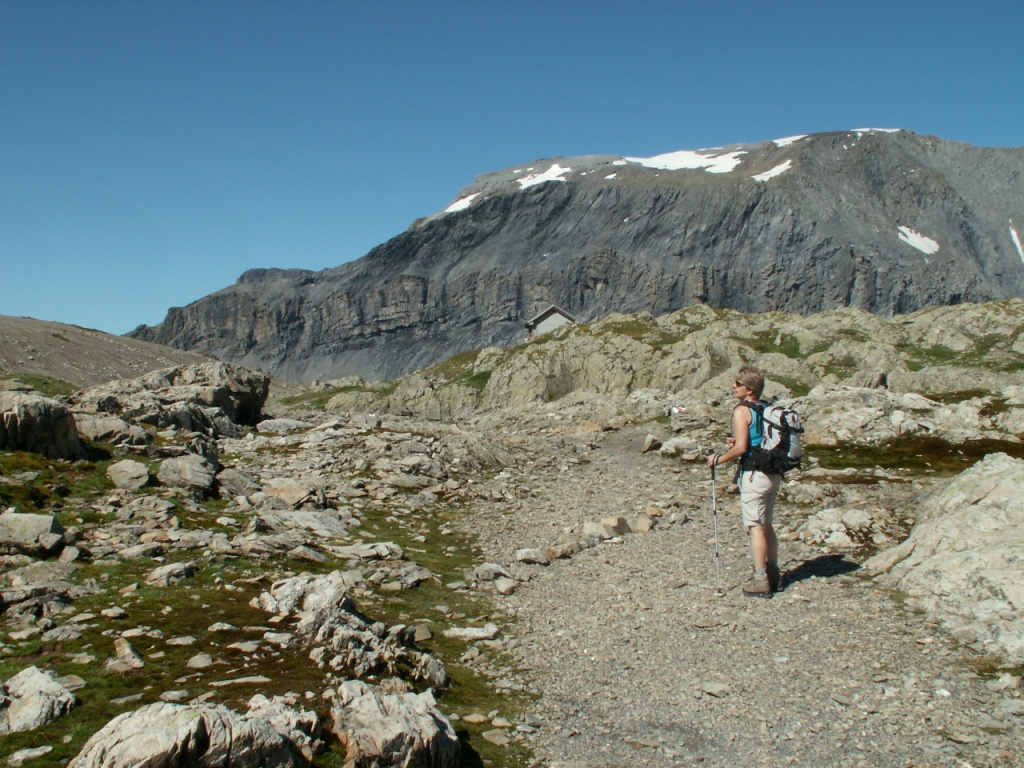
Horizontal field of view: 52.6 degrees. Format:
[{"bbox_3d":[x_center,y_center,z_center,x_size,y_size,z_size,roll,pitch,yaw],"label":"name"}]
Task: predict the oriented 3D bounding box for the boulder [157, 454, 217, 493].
[{"bbox_3d":[-4.181,1.143,13.300,0.760,0.480,0.580,0,0,-19],"label":"boulder"}]

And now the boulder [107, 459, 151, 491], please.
[{"bbox_3d":[-4.920,1.162,13.300,0.560,0.410,0.460,0,0,-19],"label":"boulder"}]

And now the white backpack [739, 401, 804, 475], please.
[{"bbox_3d":[1.874,0.385,7.450,0.360,0.540,0.330,0,0,-45],"label":"white backpack"}]

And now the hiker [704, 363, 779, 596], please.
[{"bbox_3d":[1.707,0.701,7.600,0.480,1.690,0.520,0,0,-45],"label":"hiker"}]

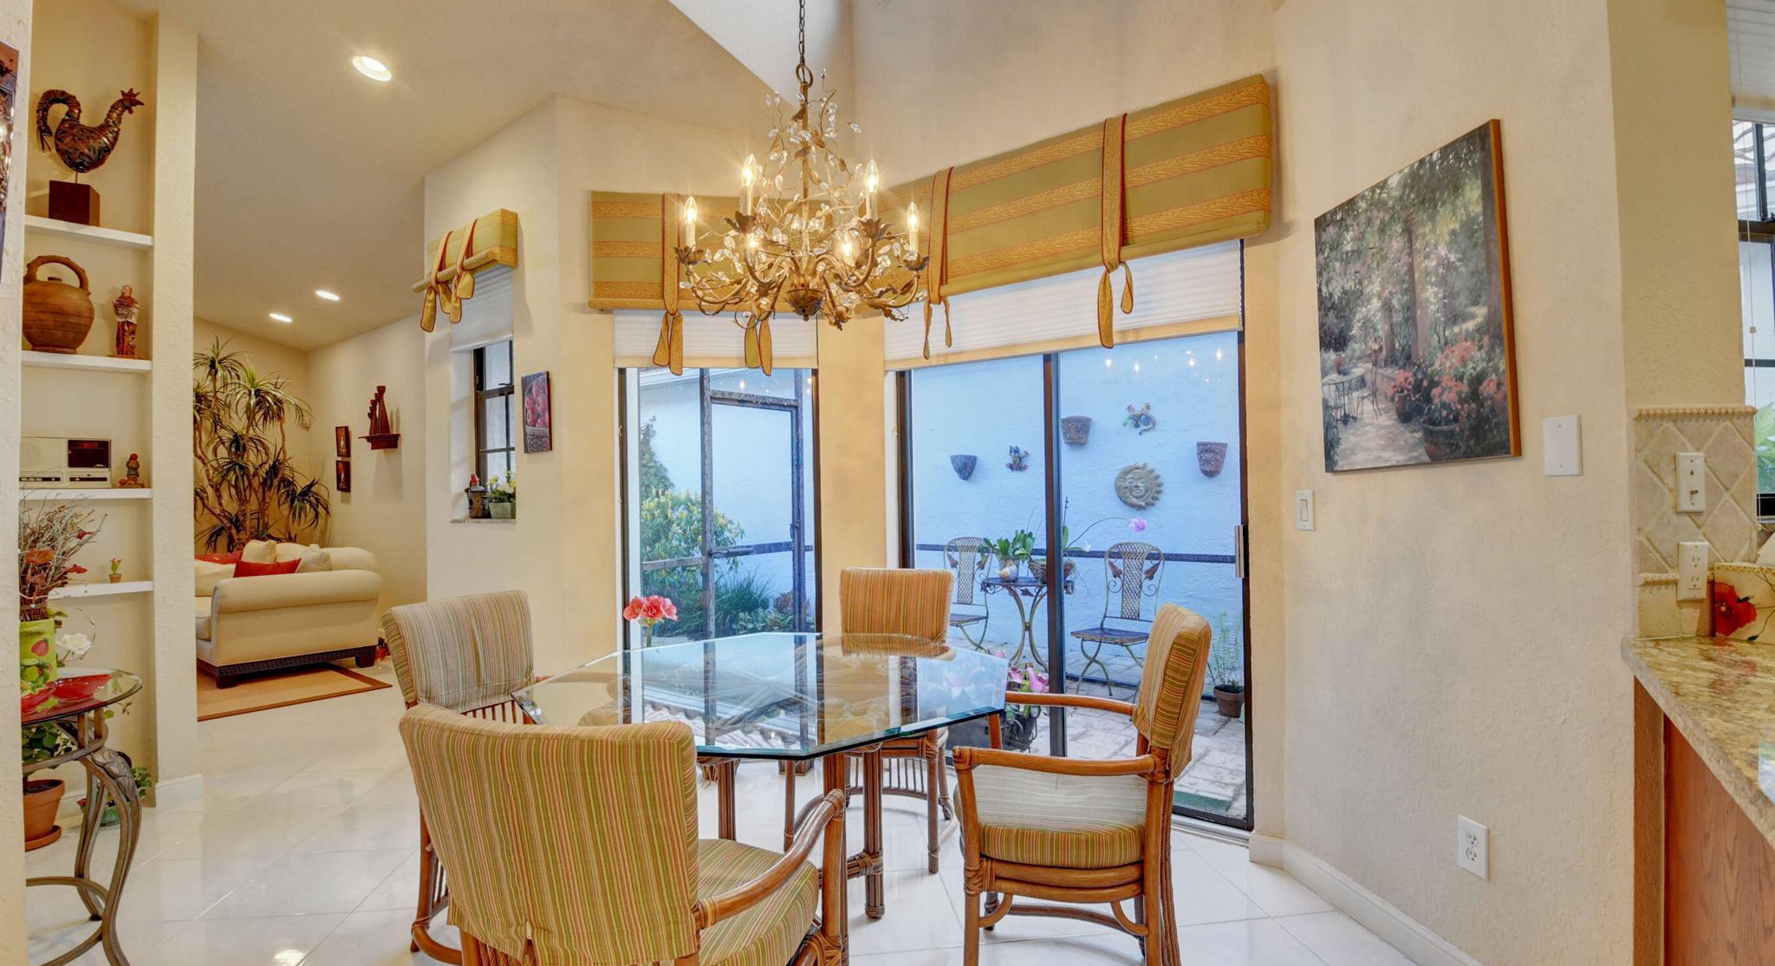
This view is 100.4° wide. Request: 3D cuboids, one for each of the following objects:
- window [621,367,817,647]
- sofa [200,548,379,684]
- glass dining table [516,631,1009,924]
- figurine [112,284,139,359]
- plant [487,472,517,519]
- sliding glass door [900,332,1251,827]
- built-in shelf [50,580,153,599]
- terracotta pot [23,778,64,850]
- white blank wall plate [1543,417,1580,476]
[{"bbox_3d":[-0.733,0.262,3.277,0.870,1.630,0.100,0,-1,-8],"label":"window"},{"bbox_3d":[-5.016,0.955,5.919,2.150,0.880,0.970,-1,-1,38],"label":"sofa"},{"bbox_3d":[-0.296,0.901,2.038,1.220,0.740,1.220,-1,-1,10],"label":"glass dining table"},{"bbox_3d":[-3.039,-0.640,2.950,0.085,0.295,0.090,-2,-2,43],"label":"figurine"},{"bbox_3d":[-2.022,0.063,3.925,0.190,0.250,0.160,-2,-2,36],"label":"plant"},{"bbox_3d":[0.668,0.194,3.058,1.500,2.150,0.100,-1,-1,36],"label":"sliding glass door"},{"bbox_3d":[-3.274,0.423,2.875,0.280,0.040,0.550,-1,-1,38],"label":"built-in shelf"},{"bbox_3d":[-3.161,1.225,2.725,0.220,0.200,0.220,-1,-1,39],"label":"terracotta pot"},{"bbox_3d":[1.342,-0.073,1.470,0.008,0.117,0.072,-1,-1,-9],"label":"white blank wall plate"}]

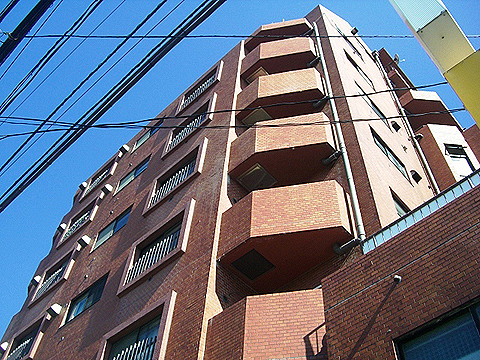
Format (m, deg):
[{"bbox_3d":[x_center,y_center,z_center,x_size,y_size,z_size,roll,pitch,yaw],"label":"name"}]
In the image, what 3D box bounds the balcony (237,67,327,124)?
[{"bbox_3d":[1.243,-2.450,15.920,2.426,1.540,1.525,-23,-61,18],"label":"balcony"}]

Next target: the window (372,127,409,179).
[{"bbox_3d":[4.205,-0.696,14.765,0.120,1.024,1.740,-37,-66,24],"label":"window"}]

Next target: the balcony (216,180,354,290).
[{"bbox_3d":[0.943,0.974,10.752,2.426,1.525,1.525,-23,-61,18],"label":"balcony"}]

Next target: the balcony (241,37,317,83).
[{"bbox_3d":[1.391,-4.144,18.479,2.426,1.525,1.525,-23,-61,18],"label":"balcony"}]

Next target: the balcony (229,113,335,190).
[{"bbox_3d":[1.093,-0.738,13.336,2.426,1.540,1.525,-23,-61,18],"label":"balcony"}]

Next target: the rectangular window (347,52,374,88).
[{"bbox_3d":[4.545,-4.123,20.011,0.120,0.962,1.771,-37,-66,24],"label":"rectangular window"}]

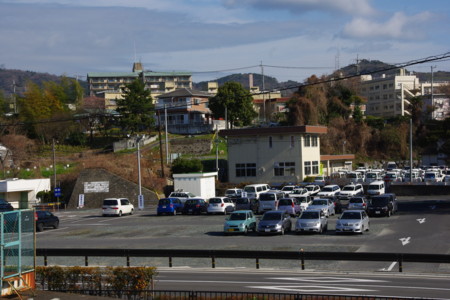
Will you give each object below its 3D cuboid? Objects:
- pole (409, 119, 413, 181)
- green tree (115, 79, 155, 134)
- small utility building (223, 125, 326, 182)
[{"bbox_3d":[22.049,0.148,99.000,0.220,7.630,0.220,-2,-1,0],"label":"pole"},{"bbox_3d":[-15.951,-7.796,150.081,6.200,9.800,6.200,-2,-1,0],"label":"green tree"},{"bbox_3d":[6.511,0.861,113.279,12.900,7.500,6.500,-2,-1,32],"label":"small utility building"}]

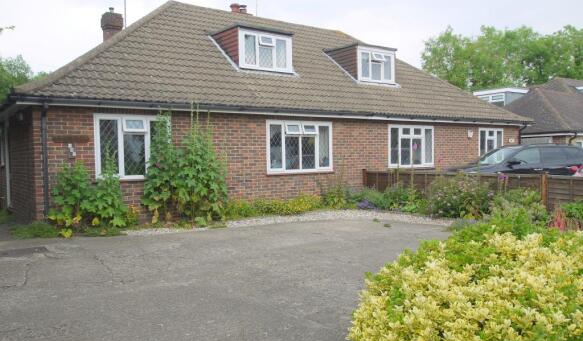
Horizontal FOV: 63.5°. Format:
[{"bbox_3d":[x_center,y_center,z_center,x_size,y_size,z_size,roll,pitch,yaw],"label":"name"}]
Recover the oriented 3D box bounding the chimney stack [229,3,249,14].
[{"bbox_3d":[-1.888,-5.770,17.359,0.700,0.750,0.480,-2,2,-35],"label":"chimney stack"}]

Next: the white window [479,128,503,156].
[{"bbox_3d":[6.853,-0.814,16.160,1.485,1.250,0.100,-2,2,-35],"label":"white window"}]

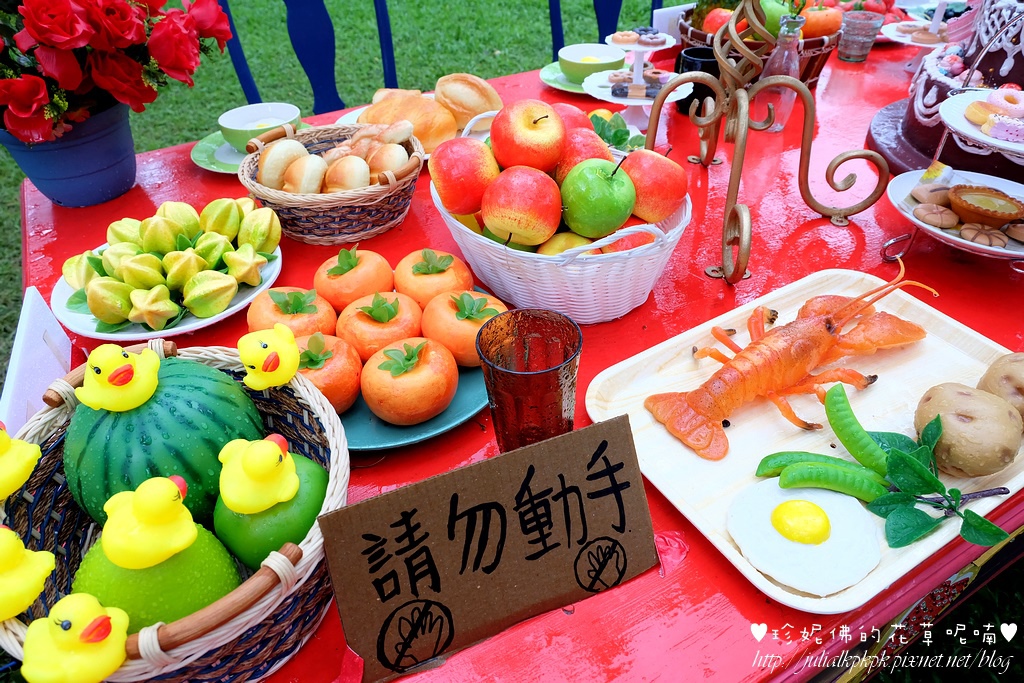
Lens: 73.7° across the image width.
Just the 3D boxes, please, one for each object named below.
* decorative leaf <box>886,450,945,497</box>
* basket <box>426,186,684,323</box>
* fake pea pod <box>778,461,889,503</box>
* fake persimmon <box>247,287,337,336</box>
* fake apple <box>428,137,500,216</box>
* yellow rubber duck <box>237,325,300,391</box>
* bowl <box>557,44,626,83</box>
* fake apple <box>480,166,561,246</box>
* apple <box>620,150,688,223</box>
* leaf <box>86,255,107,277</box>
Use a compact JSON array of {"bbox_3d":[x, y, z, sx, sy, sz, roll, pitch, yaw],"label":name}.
[{"bbox_3d":[0.279,0.091,0.473,0.031,0.014,0.050,-32,63,-32],"label":"decorative leaf"},{"bbox_3d":[0.048,-0.129,0.728,0.246,0.110,0.287,-25,45,-27],"label":"basket"},{"bbox_3d":[0.233,0.101,0.497,0.074,0.017,0.022,8,40,11],"label":"fake pea pod"},{"bbox_3d":[-0.192,-0.014,0.597,0.075,0.064,0.075,-2,39,0],"label":"fake persimmon"},{"bbox_3d":[-0.050,-0.173,0.712,0.072,0.080,0.080,-29,0,16],"label":"fake apple"},{"bbox_3d":[-0.168,0.010,0.471,0.047,0.045,0.048,-53,41,-1],"label":"yellow rubber duck"},{"bbox_3d":[0.133,-0.457,1.145,0.109,0.050,0.109,-1,39,1],"label":"bowl"},{"bbox_3d":[0.009,-0.131,0.658,0.076,0.076,0.074,12,56,8],"label":"fake apple"},{"bbox_3d":[0.146,-0.160,0.705,0.075,0.075,0.072,21,75,6],"label":"apple"},{"bbox_3d":[-0.437,-0.079,0.720,0.024,0.040,0.010,-32,35,-9],"label":"leaf"}]

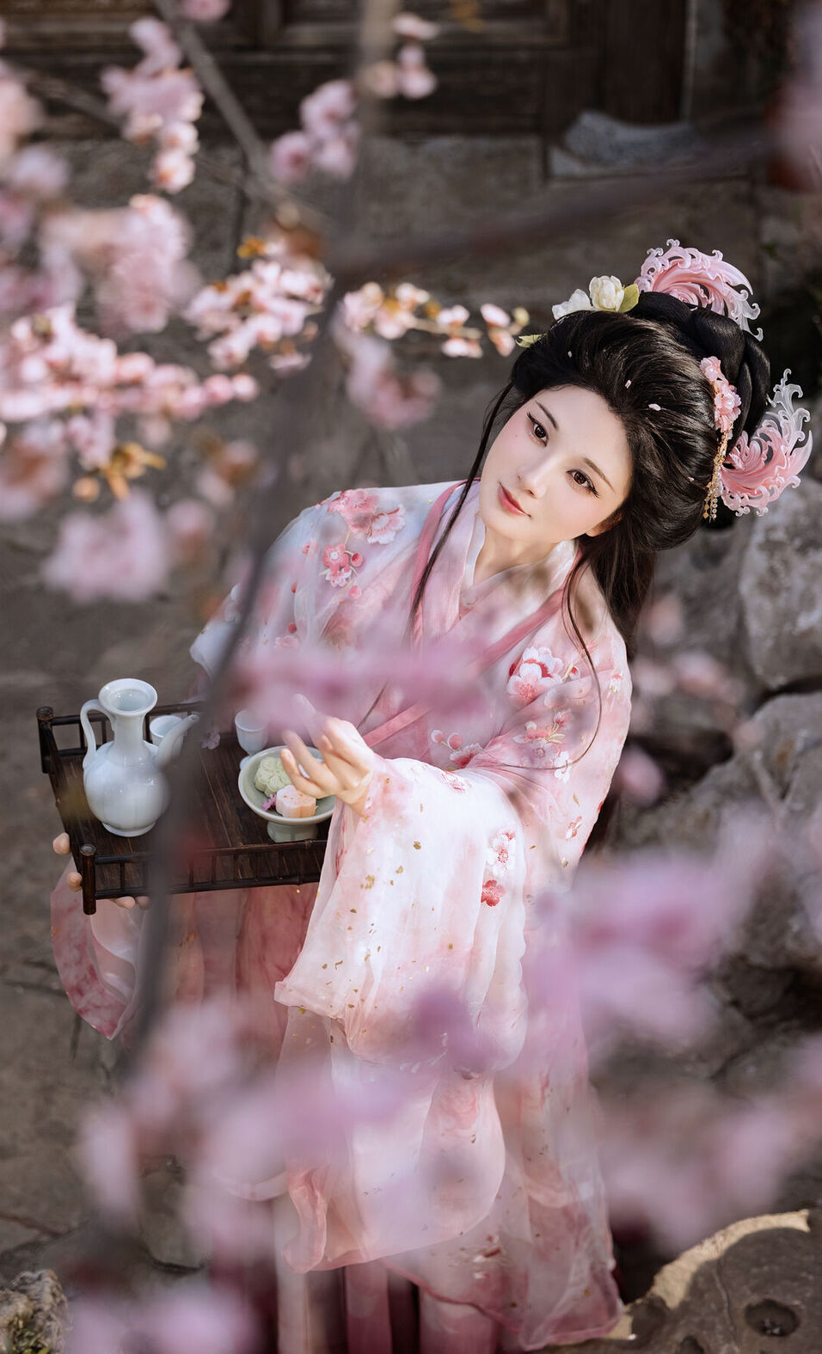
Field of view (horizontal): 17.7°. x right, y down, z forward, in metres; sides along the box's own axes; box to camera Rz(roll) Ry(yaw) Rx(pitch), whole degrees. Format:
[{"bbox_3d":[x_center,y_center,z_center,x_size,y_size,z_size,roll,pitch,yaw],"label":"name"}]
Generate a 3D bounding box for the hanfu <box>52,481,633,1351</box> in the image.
[{"bbox_3d":[-0.030,0.395,3.130,0.610,1.320,0.510,21,43,25],"label":"hanfu"}]

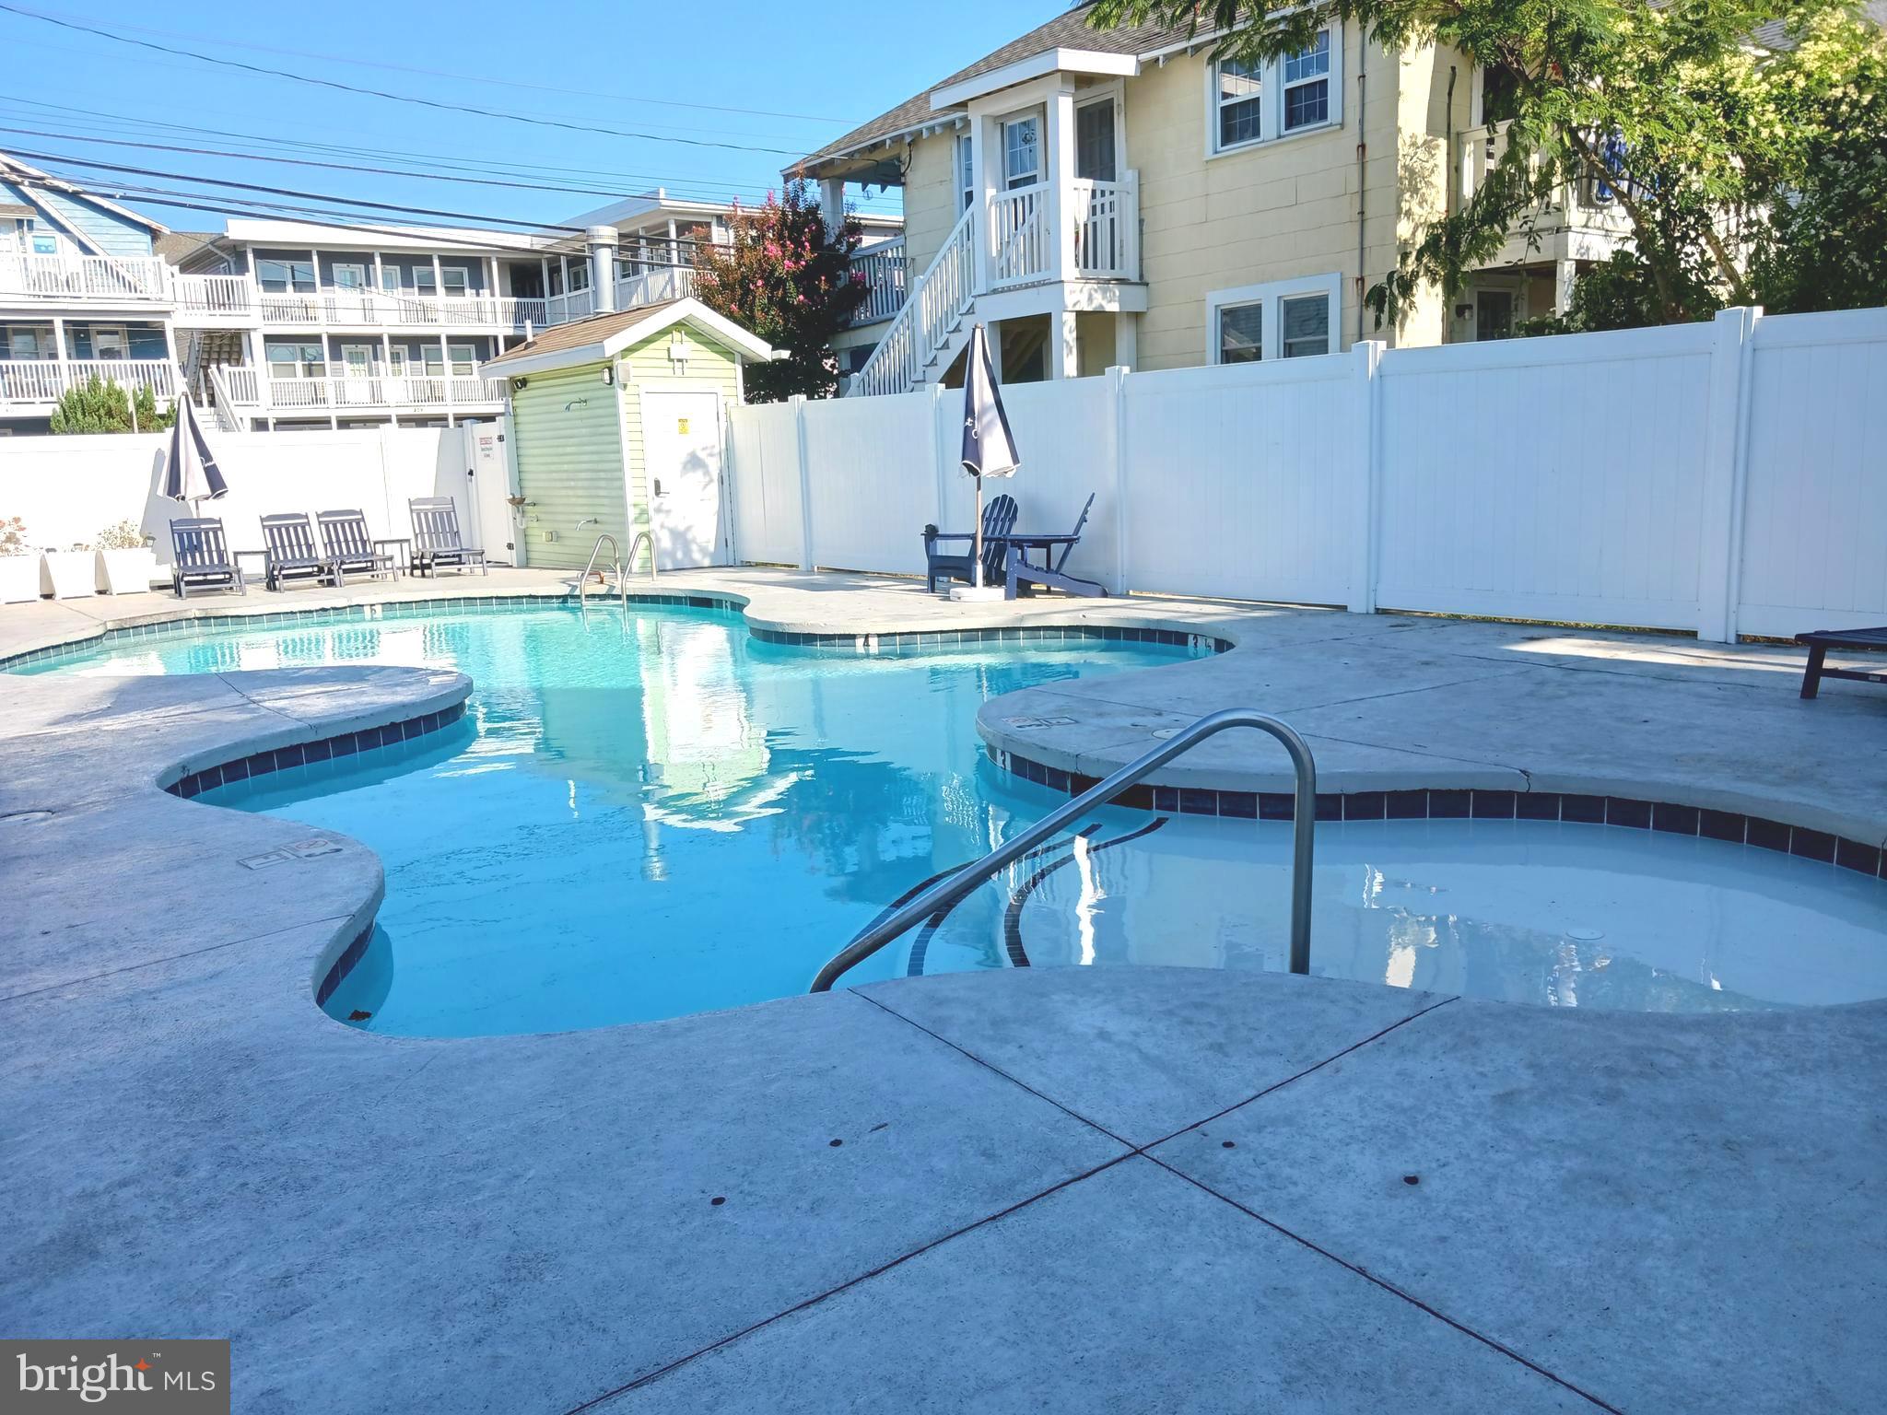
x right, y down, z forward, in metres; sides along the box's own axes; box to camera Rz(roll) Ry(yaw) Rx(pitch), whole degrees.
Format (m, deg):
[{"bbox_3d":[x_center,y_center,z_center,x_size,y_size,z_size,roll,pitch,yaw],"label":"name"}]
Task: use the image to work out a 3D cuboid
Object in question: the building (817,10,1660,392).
[{"bbox_3d":[4.534,-6.105,18.918,7.600,7.700,12.200,-10,12,-37],"label":"building"}]

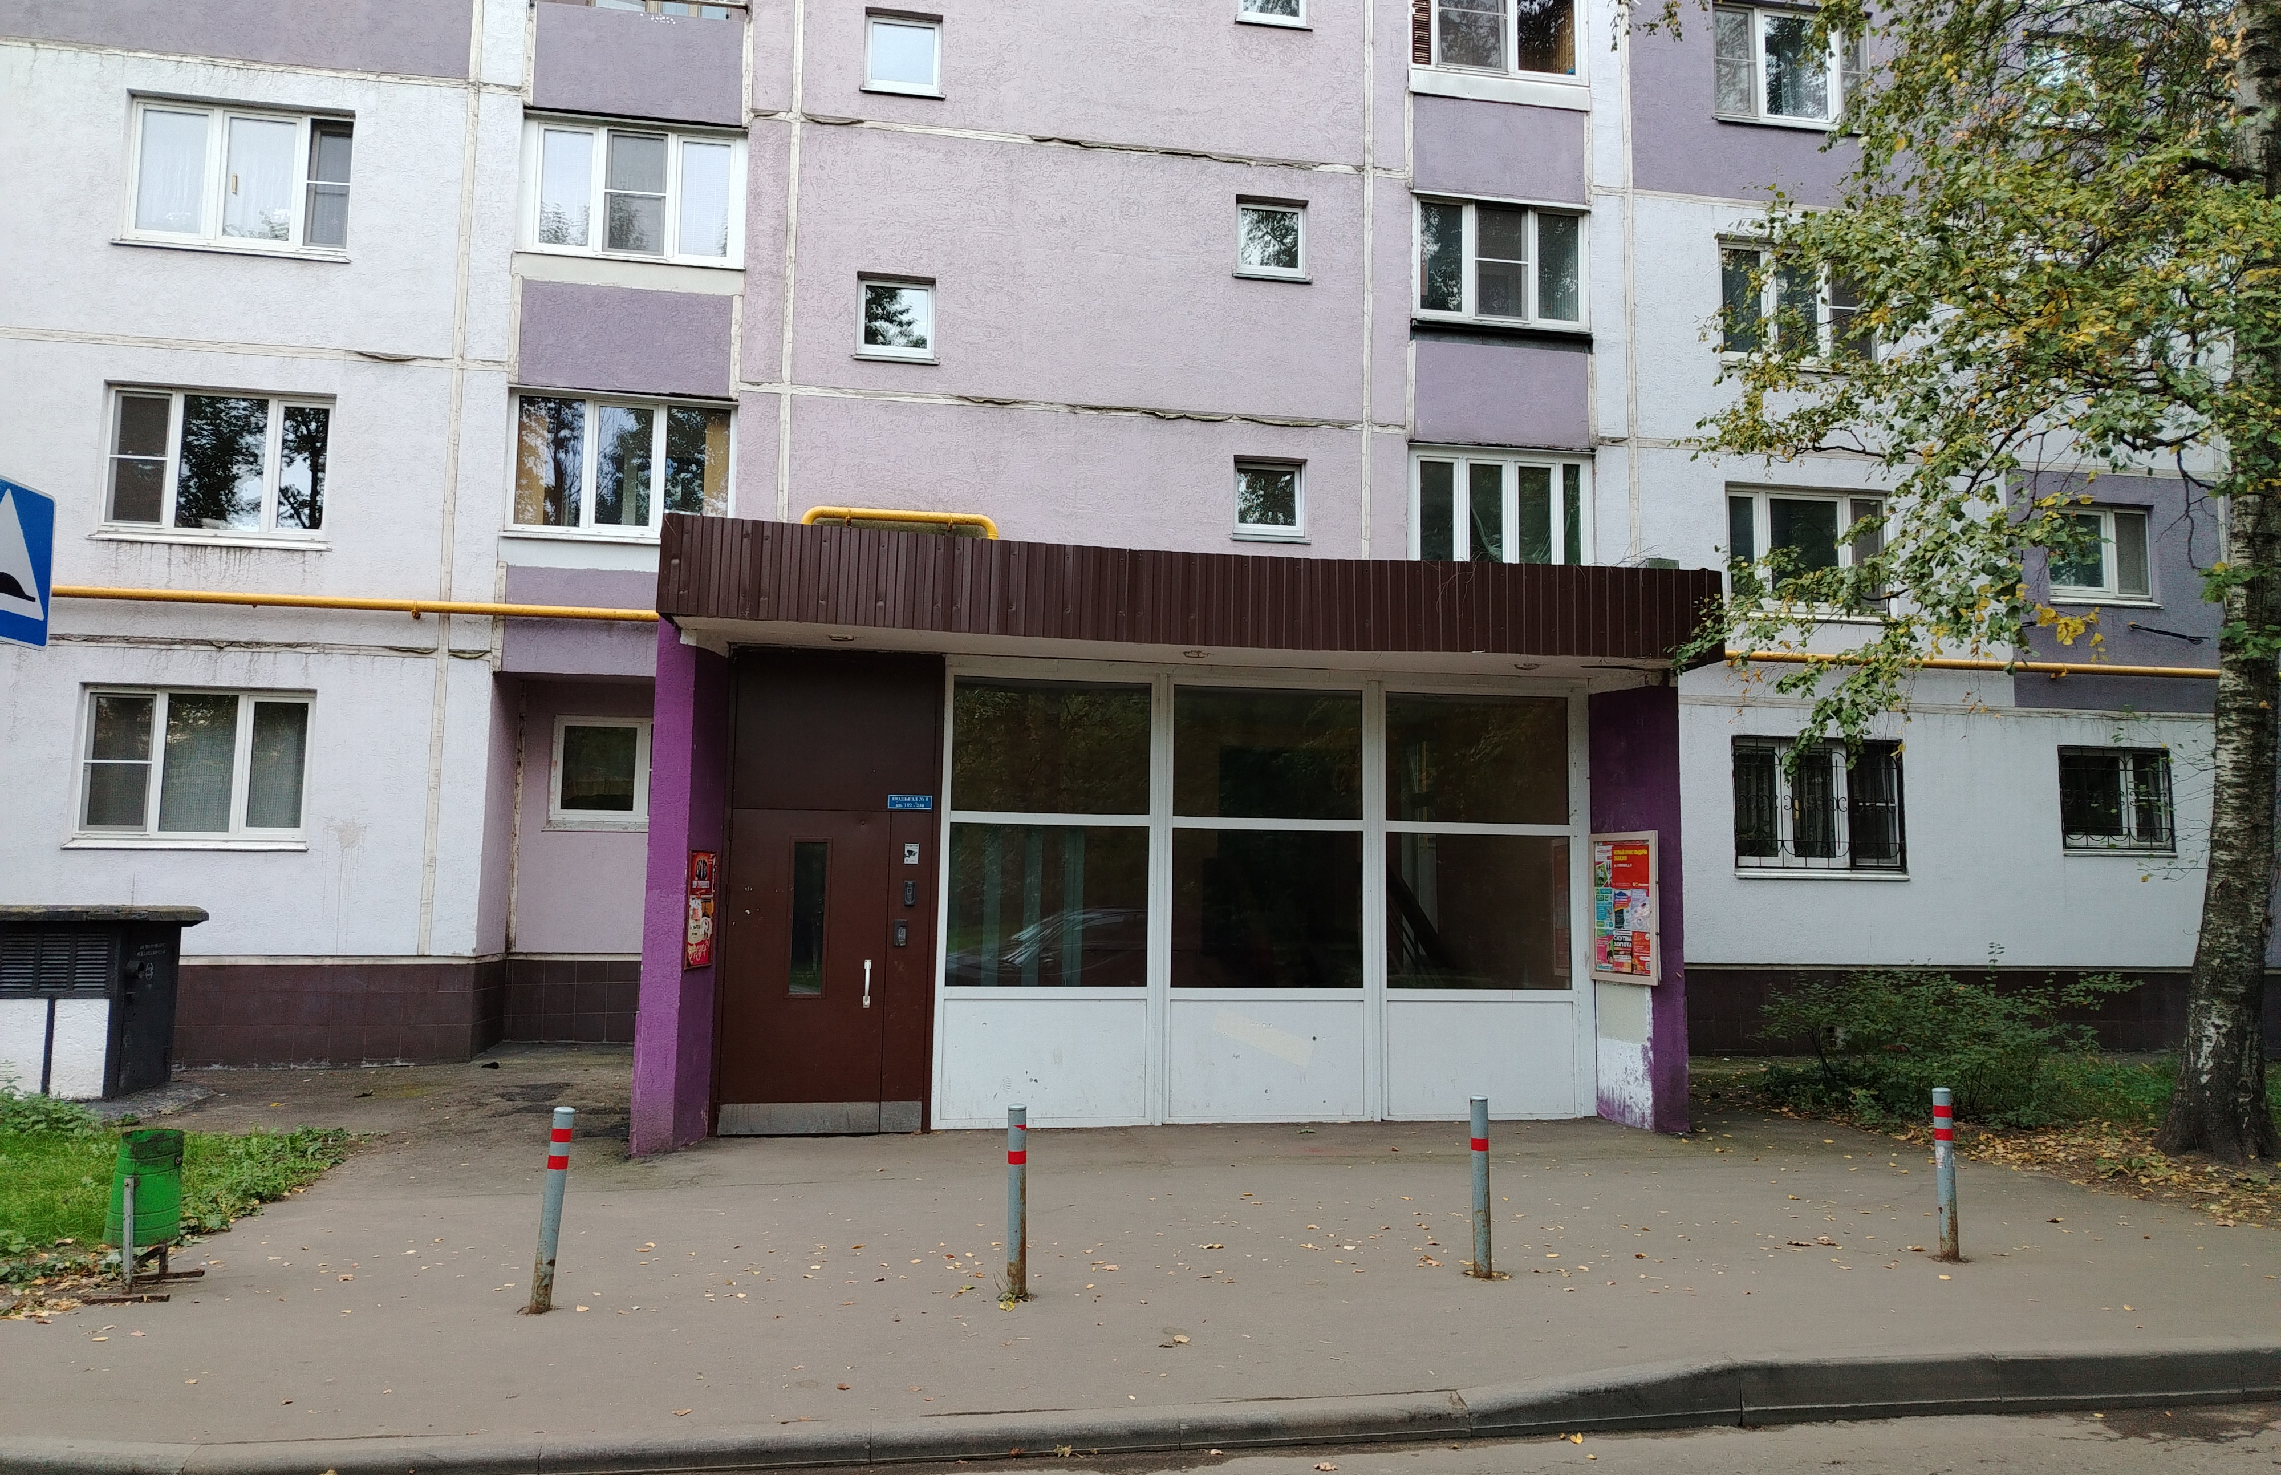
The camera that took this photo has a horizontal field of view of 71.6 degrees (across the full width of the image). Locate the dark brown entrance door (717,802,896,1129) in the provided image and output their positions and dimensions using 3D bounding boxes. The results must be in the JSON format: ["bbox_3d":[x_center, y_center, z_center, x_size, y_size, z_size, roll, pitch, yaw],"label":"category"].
[{"bbox_3d":[-2.154,1.508,10.225,1.012,2.057,0.080,2,-6,-10],"label":"dark brown entrance door"}]

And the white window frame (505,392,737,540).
[{"bbox_3d":[-5.000,-2.566,15.271,2.107,1.405,0.150,2,-6,-10],"label":"white window frame"}]

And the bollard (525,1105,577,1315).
[{"bbox_3d":[-2.191,1.747,5.885,0.076,0.734,0.076,5,-6,-9],"label":"bollard"}]

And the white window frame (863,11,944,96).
[{"bbox_3d":[-2.442,-7.056,16.322,0.787,0.883,0.120,2,-6,-9],"label":"white window frame"}]

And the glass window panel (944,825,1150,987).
[{"bbox_3d":[-0.643,1.188,11.068,1.431,1.112,0.060,2,-6,-10],"label":"glass window panel"}]

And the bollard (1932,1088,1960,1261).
[{"bbox_3d":[3.597,1.940,7.063,0.076,0.747,0.076,1,-6,-10],"label":"bollard"}]

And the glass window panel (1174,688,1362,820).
[{"bbox_3d":[0.884,0.113,10.905,1.340,0.896,0.050,2,-6,-10],"label":"glass window panel"}]

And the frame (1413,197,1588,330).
[{"bbox_3d":[3.915,-5.119,17.165,1.982,1.353,0.120,2,-6,-9],"label":"frame"}]

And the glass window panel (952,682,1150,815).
[{"bbox_3d":[-0.640,0.080,11.533,1.460,0.958,0.060,2,-5,-10],"label":"glass window panel"}]

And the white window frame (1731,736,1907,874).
[{"bbox_3d":[7.371,0.744,17.224,2.032,1.452,0.150,2,-5,-10],"label":"white window frame"}]

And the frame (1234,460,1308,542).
[{"bbox_3d":[1.335,-2.428,16.400,0.748,0.814,0.120,2,-6,-10],"label":"frame"}]

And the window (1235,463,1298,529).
[{"bbox_3d":[1.311,-2.490,16.445,0.685,0.664,0.120,2,-5,-10],"label":"window"}]

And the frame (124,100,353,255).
[{"bbox_3d":[-8.470,-5.259,14.953,1.923,1.341,0.150,2,-5,-10],"label":"frame"}]

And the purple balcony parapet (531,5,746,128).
[{"bbox_3d":[-5.000,-6.694,15.840,2.004,1.088,0.120,2,-6,-9],"label":"purple balcony parapet"}]

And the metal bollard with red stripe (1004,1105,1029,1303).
[{"bbox_3d":[-0.501,1.892,6.454,0.076,0.752,0.076,1,-6,-10],"label":"metal bollard with red stripe"}]

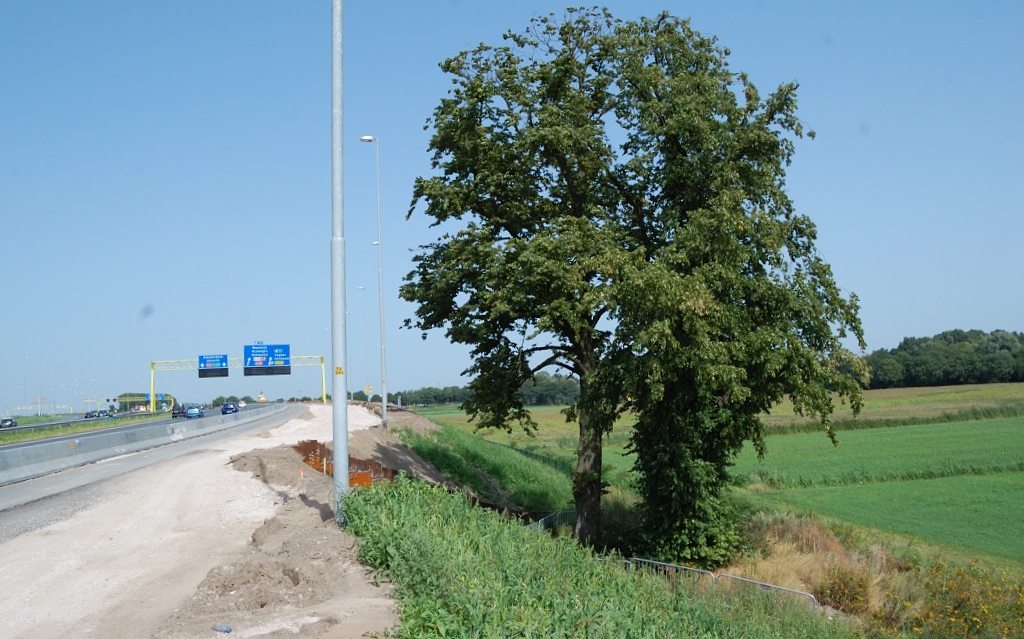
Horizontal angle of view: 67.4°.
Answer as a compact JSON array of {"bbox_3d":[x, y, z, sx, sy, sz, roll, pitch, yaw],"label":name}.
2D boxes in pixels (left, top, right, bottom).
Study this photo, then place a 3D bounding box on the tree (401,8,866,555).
[{"bbox_3d":[3.537,-1.000,22.285,13.400,16.130,11.800,-2,-5,0],"label":"tree"}]

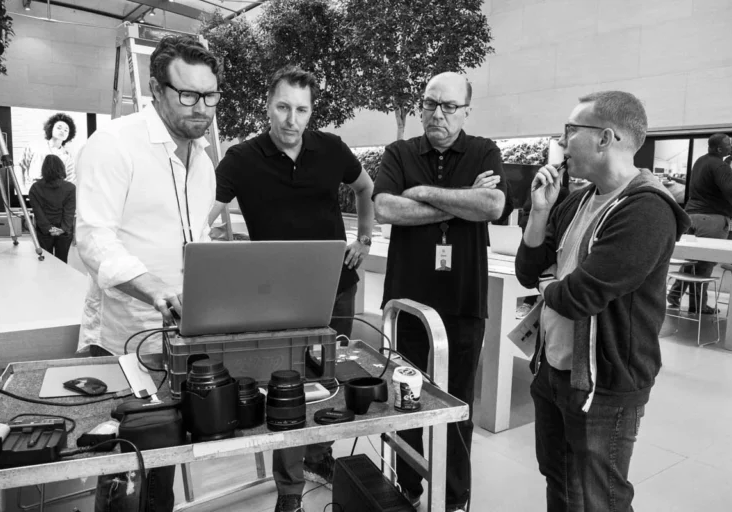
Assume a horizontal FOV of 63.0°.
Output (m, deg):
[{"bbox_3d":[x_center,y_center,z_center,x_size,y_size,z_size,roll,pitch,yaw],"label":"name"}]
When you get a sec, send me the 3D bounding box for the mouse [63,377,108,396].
[{"bbox_3d":[-0.619,0.283,1.319,0.114,0.024,0.059,5,7,31],"label":"mouse"}]

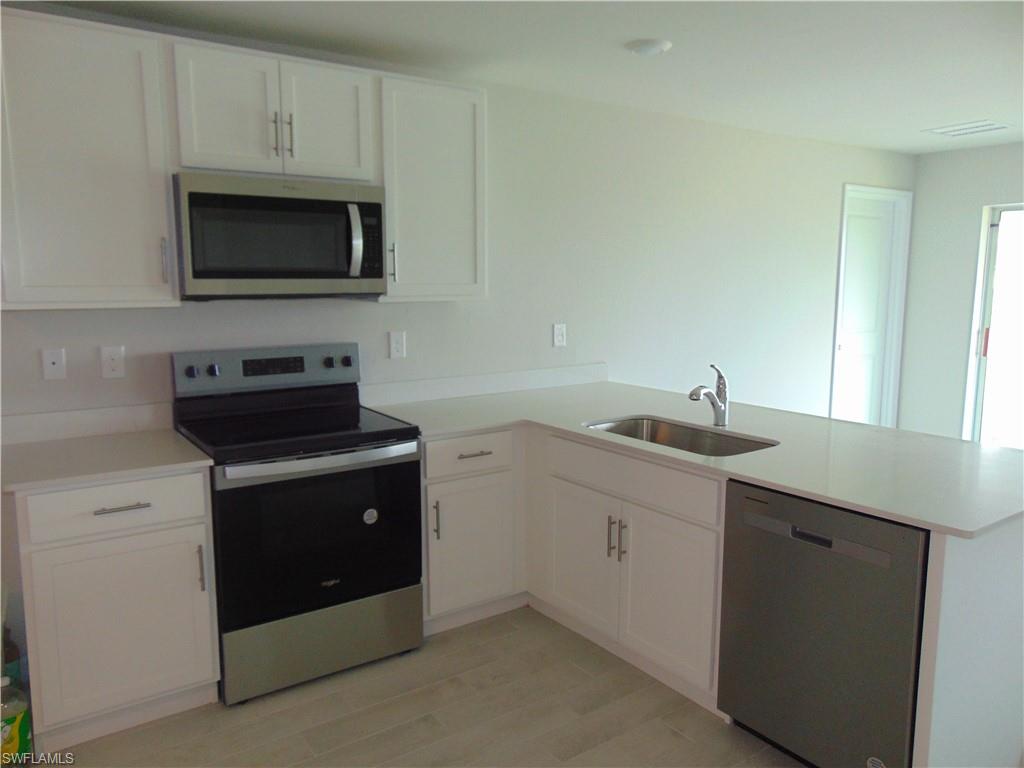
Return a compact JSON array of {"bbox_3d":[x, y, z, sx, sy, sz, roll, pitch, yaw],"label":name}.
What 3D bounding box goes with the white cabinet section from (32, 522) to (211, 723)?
[{"bbox_3d":[-1.357,0.720,2.558,0.487,0.542,0.520,-6,10,-34],"label":"white cabinet section"}]

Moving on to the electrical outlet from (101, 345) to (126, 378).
[{"bbox_3d":[-1.501,-0.082,2.777,0.077,0.119,0.013,-6,10,-35],"label":"electrical outlet"}]

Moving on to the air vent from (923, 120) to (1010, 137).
[{"bbox_3d":[2.930,-1.634,4.753,0.380,0.018,0.410,-6,9,-34],"label":"air vent"}]

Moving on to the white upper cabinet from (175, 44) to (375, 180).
[{"bbox_3d":[-0.952,-1.004,2.891,0.768,0.450,0.325,-6,9,-34],"label":"white upper cabinet"}]

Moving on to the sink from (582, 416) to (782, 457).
[{"bbox_3d":[0.631,0.292,2.814,0.425,0.210,0.740,-6,10,-35],"label":"sink"}]

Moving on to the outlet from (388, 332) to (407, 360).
[{"bbox_3d":[-0.530,-0.182,3.451,0.077,0.119,0.013,-6,10,-35],"label":"outlet"}]

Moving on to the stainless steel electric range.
[{"bbox_3d":[-0.841,0.482,2.934,0.758,1.213,0.690,-6,9,-34],"label":"stainless steel electric range"}]

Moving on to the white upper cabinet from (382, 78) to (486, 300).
[{"bbox_3d":[-0.414,-0.829,3.284,0.522,0.910,0.325,-6,9,-34],"label":"white upper cabinet"}]

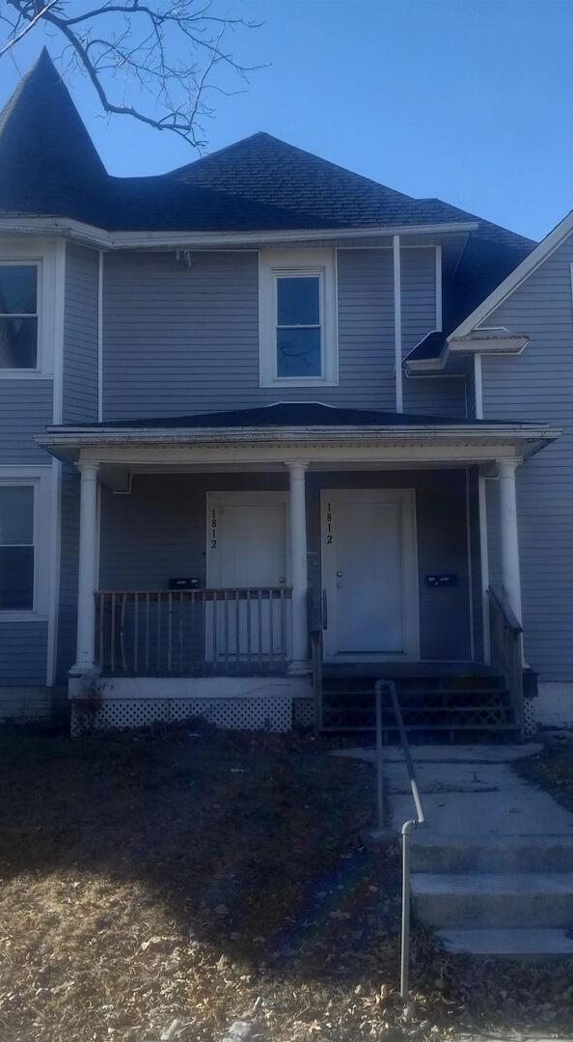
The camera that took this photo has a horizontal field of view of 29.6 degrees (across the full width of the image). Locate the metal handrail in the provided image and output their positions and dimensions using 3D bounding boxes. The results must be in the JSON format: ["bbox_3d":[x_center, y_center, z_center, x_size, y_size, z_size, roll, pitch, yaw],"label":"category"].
[{"bbox_3d":[0.596,1.527,5.747,0.140,1.328,2.260,-1,-8,2],"label":"metal handrail"}]

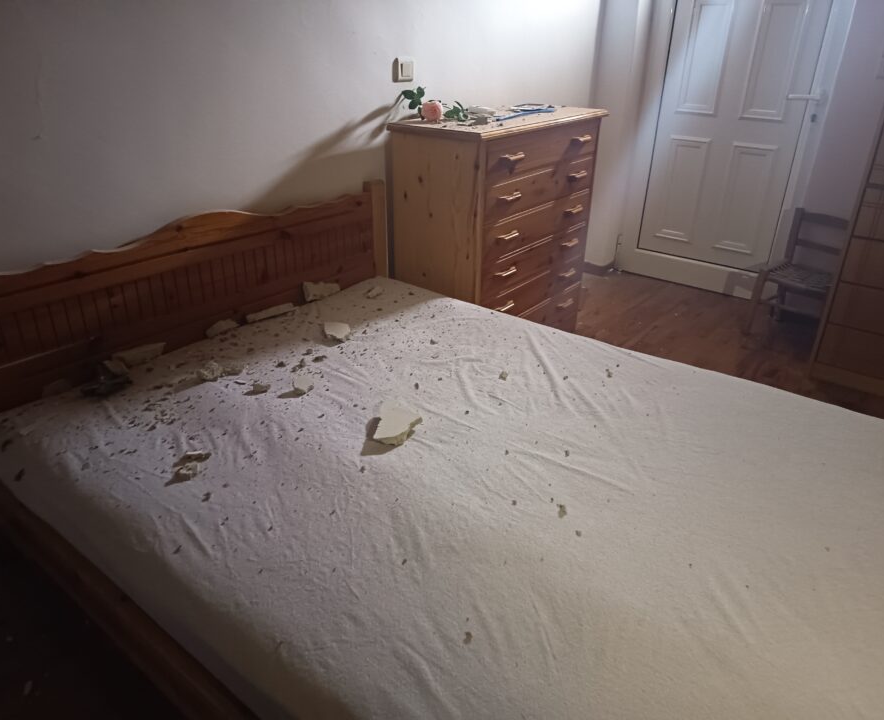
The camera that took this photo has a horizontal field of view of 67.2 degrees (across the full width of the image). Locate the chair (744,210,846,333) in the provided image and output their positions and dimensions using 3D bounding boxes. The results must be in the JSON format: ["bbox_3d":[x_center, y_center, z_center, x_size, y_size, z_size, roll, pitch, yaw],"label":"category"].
[{"bbox_3d":[1.800,-0.394,3.289,0.360,0.600,0.345,24,34,38],"label":"chair"}]

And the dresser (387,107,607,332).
[{"bbox_3d":[0.273,-0.539,3.020,0.428,1.062,1.014,20,32,33],"label":"dresser"}]

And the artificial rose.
[{"bbox_3d":[-0.037,-0.977,2.618,0.082,0.076,0.075,-4,27,-10],"label":"artificial rose"}]

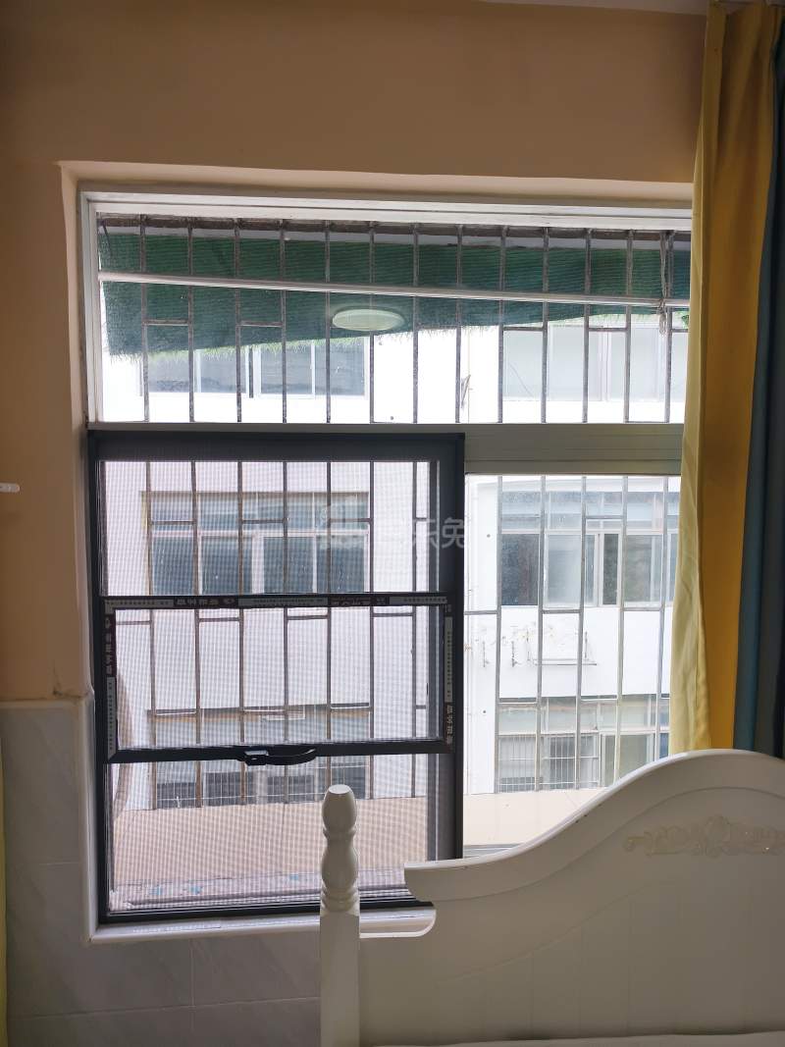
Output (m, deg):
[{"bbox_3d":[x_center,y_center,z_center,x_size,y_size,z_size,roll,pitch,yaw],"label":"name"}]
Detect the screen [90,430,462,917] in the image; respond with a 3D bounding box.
[{"bbox_3d":[-0.227,0.316,1.460,0.755,1.005,0.040,0,3,-6],"label":"screen"}]

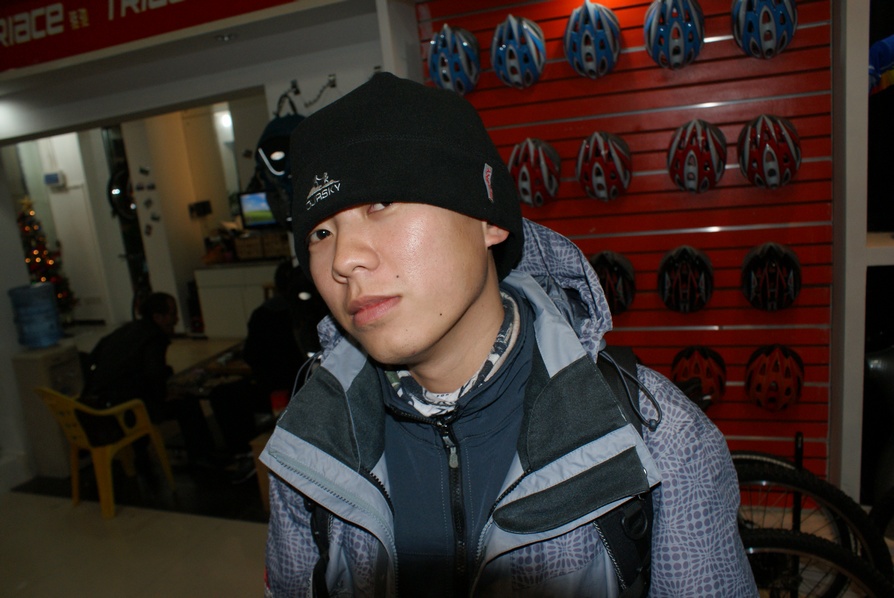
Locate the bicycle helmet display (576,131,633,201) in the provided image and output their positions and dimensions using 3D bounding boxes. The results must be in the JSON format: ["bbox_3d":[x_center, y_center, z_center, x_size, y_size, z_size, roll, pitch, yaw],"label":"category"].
[{"bbox_3d":[0.615,-0.521,2.622,0.213,0.270,0.160,-2,13,20],"label":"bicycle helmet display"}]

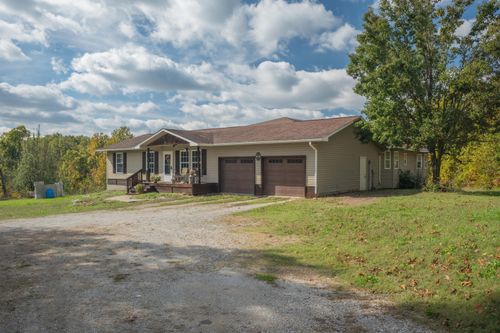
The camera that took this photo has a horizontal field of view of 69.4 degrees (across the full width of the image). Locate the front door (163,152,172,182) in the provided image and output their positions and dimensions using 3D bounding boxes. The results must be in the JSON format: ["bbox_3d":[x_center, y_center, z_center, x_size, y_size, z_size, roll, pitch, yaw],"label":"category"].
[{"bbox_3d":[-5.543,0.020,24.386,0.940,2.020,0.120,0,0,36],"label":"front door"}]

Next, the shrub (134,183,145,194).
[{"bbox_3d":[-7.174,1.452,23.500,0.620,0.700,0.620,0,0,36],"label":"shrub"}]

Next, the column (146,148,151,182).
[{"bbox_3d":[-6.700,-0.066,23.900,0.150,2.250,0.150,0,0,36],"label":"column"}]

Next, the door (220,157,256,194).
[{"bbox_3d":[-0.806,0.546,20.981,2.600,2.150,0.140,0,0,36],"label":"door"}]

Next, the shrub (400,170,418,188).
[{"bbox_3d":[11.701,0.973,26.600,1.350,1.320,1.350,0,0,36],"label":"shrub"}]

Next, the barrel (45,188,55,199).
[{"bbox_3d":[-12.355,1.668,22.300,0.580,0.620,0.580,0,0,0],"label":"barrel"}]

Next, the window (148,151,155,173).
[{"bbox_3d":[-7.001,-0.296,25.453,0.900,1.480,0.120,0,0,36],"label":"window"}]

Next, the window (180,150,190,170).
[{"bbox_3d":[-4.183,-0.292,23.391,0.920,1.420,0.120,0,0,36],"label":"window"}]

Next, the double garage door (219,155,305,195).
[{"bbox_3d":[0.491,0.547,20.032,5.880,2.180,0.160,0,0,36],"label":"double garage door"}]

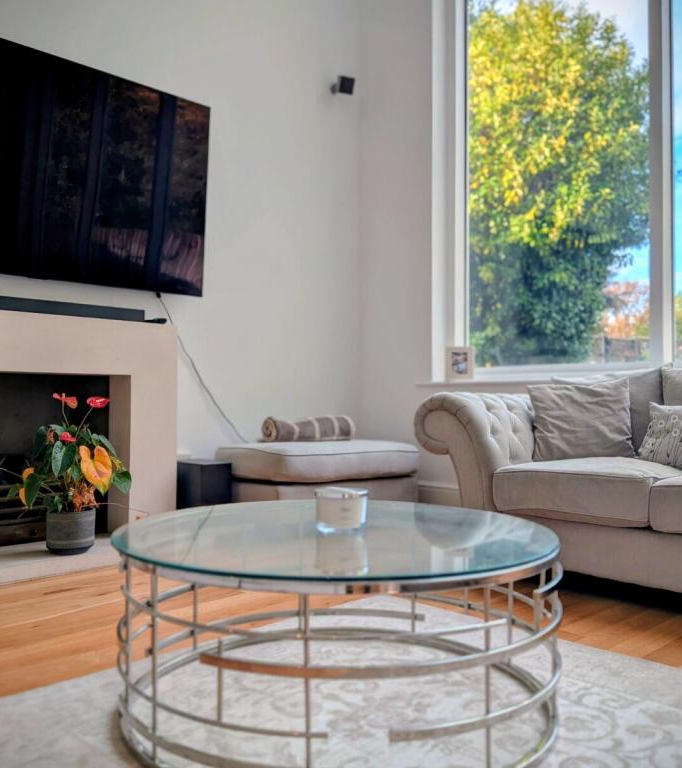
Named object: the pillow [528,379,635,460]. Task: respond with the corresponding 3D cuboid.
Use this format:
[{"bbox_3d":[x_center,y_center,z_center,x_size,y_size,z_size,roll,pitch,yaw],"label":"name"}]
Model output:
[{"bbox_3d":[1.043,0.154,3.080,0.440,0.360,0.140,0,-24,27],"label":"pillow"}]

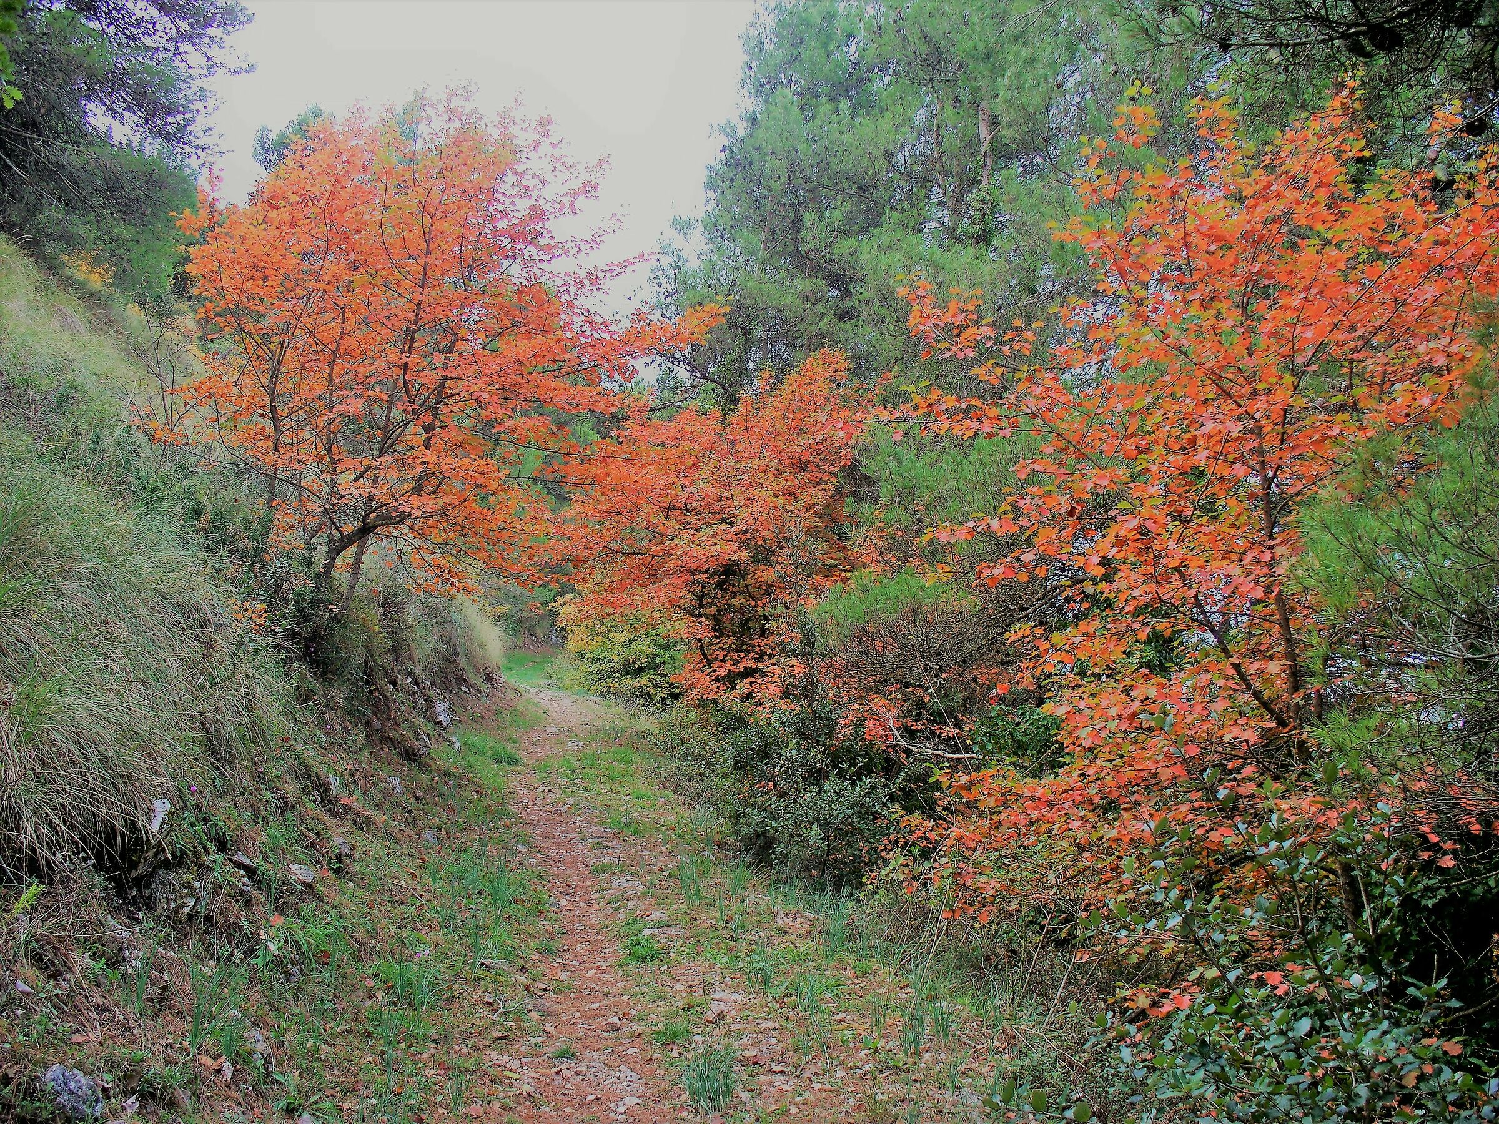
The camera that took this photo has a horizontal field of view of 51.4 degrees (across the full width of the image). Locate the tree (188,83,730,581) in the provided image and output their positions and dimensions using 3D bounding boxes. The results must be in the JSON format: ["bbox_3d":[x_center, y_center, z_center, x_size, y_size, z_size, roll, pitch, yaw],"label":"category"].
[{"bbox_3d":[-2.361,-1.686,12.300,4.250,4.000,3.800,0,-1,0],"label":"tree"}]

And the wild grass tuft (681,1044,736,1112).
[{"bbox_3d":[-0.121,1.519,4.600,0.155,0.185,0.150,0,-1,0],"label":"wild grass tuft"}]

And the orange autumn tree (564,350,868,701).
[{"bbox_3d":[-0.306,-0.306,13.800,2.700,3.150,2.600,0,-1,0],"label":"orange autumn tree"}]

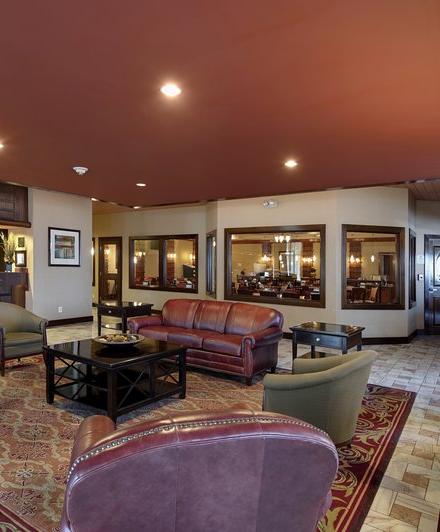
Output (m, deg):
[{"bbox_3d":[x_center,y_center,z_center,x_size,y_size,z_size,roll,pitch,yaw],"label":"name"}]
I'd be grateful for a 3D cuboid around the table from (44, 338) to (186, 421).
[{"bbox_3d":[-1.053,1.126,3.903,1.027,0.540,1.022,1,0,34],"label":"table"}]

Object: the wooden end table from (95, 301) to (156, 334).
[{"bbox_3d":[-1.773,1.045,7.007,0.770,0.670,0.730,1,0,34],"label":"wooden end table"}]

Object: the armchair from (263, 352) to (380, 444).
[{"bbox_3d":[0.788,1.016,2.834,0.770,0.845,0.730,1,0,34],"label":"armchair"}]

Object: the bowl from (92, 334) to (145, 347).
[{"bbox_3d":[-1.048,0.811,3.932,0.525,0.090,0.525,1,0,0],"label":"bowl"}]

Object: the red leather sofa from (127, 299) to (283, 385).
[{"bbox_3d":[-0.201,0.971,5.332,2.156,0.889,0.894,1,0,34],"label":"red leather sofa"}]

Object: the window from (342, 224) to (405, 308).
[{"bbox_3d":[2.898,0.036,7.131,1.314,1.578,0.120,1,0,-11],"label":"window"}]

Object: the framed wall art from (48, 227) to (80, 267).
[{"bbox_3d":[-3.498,-0.410,8.558,0.035,0.870,0.816,1,0,34],"label":"framed wall art"}]

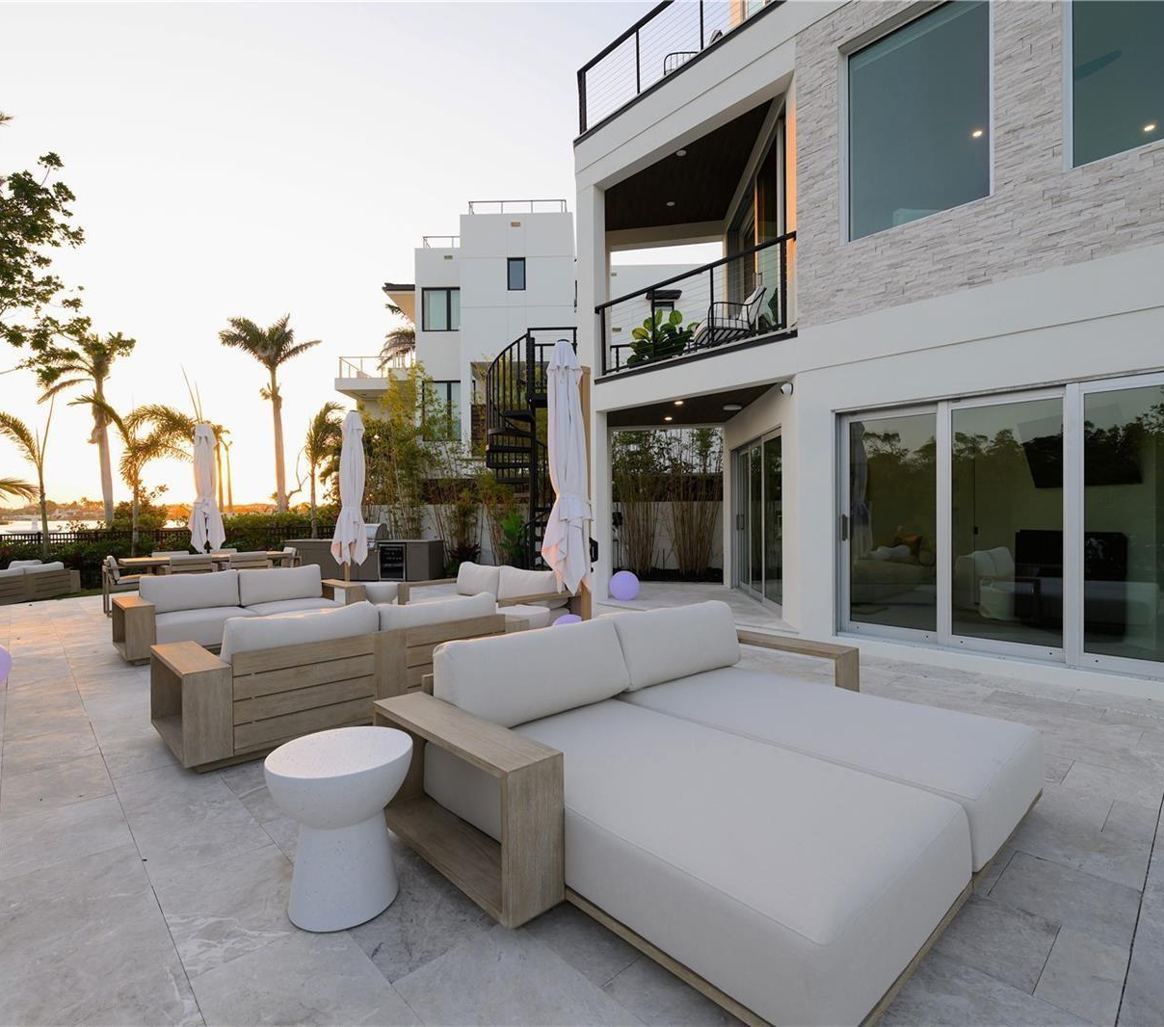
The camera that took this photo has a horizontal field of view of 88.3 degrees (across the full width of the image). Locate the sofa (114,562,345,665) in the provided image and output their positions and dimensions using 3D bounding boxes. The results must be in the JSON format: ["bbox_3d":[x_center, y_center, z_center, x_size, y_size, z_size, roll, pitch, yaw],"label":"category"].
[{"bbox_3d":[-3.580,0.975,6.430,2.170,0.760,0.930,0,0,-44],"label":"sofa"}]

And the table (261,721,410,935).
[{"bbox_3d":[-0.840,1.085,2.105,0.480,0.515,0.480,0,0,0],"label":"table"}]

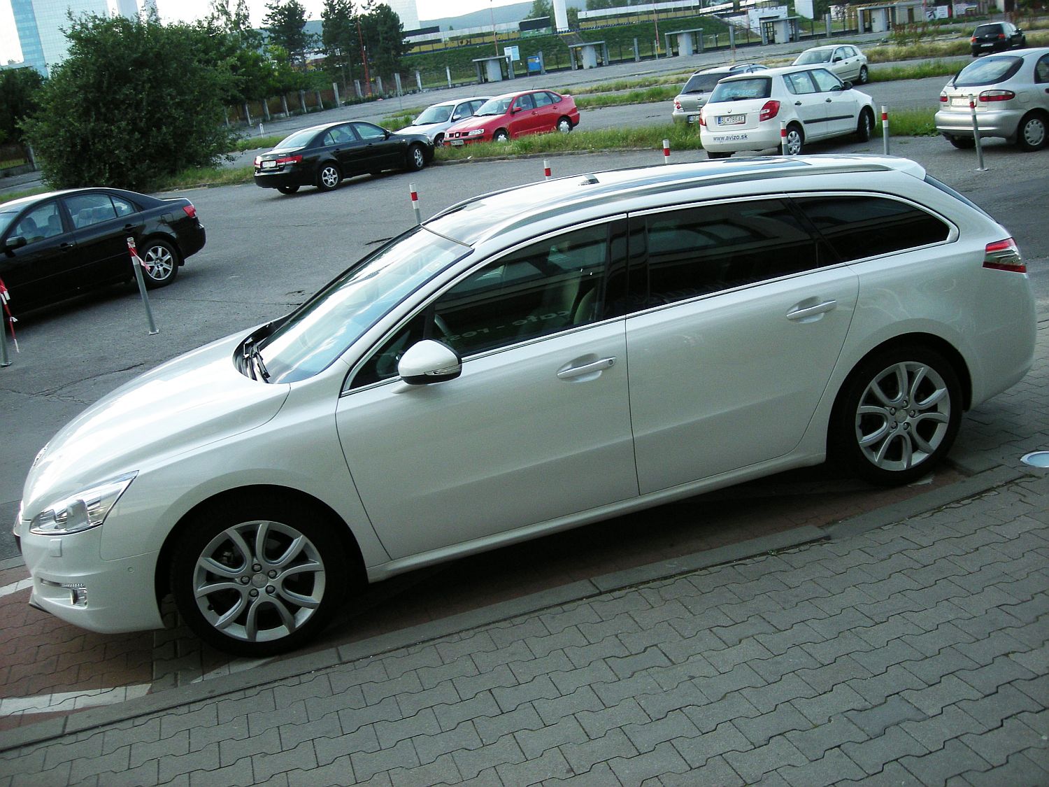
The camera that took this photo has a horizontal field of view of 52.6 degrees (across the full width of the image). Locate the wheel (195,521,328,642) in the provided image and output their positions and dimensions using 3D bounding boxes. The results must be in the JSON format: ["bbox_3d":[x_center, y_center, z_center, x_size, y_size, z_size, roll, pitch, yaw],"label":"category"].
[{"bbox_3d":[-1.017,0.689,4.089,0.485,0.485,0.200,-12,16,-9],"label":"wheel"}]

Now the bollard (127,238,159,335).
[{"bbox_3d":[-4.006,-1.127,11.144,0.110,1.000,0.110,-8,17,0],"label":"bollard"}]

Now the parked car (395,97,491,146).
[{"bbox_3d":[-2.363,-8.252,32.556,1.700,1.470,4.220,7,23,40],"label":"parked car"}]

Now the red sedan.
[{"bbox_3d":[-0.304,-8.000,31.013,4.439,1.440,1.742,-23,23,-39],"label":"red sedan"}]

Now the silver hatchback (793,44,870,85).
[{"bbox_3d":[9.995,-10.852,35.457,1.740,1.430,4.160,7,23,40],"label":"silver hatchback"}]

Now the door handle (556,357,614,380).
[{"bbox_3d":[0.248,-0.101,4.179,0.250,0.045,0.050,-13,17,-13],"label":"door handle"}]

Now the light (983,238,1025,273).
[{"bbox_3d":[2.180,-0.616,4.833,0.310,0.200,0.230,-13,15,-13],"label":"light"}]

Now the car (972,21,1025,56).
[{"bbox_3d":[23.100,-17.350,51.800,1.735,1.440,4.150,5,21,36],"label":"car"}]

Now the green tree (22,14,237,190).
[{"bbox_3d":[-12.840,-9.400,34.300,6.600,5.500,6.300,-13,17,-16],"label":"green tree"}]

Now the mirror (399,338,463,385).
[{"bbox_3d":[-0.360,-0.122,3.950,0.210,0.175,0.220,-13,15,-13],"label":"mirror"}]

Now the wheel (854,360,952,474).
[{"bbox_3d":[1.644,0.081,4.757,0.485,0.485,0.200,-13,17,-13],"label":"wheel"}]

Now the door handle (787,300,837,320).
[{"bbox_3d":[1.199,-0.347,4.405,0.235,0.045,0.050,-13,17,-13],"label":"door handle"}]

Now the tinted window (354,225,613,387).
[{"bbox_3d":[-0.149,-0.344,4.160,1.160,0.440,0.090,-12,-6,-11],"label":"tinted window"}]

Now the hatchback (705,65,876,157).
[{"bbox_3d":[4.981,-5.235,19.608,3.995,1.498,1.642,-23,23,-39],"label":"hatchback"}]

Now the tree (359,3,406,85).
[{"bbox_3d":[-14.974,-36.802,113.000,5.400,10.200,5.200,-9,17,-4],"label":"tree"}]

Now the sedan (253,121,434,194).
[{"bbox_3d":[-4.280,-5.890,25.780,1.830,1.475,4.800,9,24,42],"label":"sedan"}]

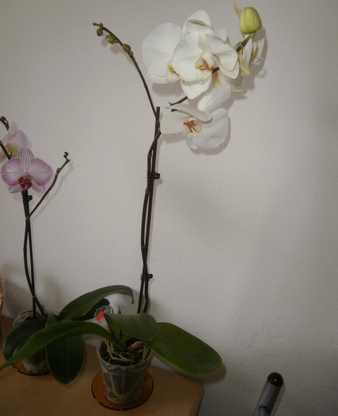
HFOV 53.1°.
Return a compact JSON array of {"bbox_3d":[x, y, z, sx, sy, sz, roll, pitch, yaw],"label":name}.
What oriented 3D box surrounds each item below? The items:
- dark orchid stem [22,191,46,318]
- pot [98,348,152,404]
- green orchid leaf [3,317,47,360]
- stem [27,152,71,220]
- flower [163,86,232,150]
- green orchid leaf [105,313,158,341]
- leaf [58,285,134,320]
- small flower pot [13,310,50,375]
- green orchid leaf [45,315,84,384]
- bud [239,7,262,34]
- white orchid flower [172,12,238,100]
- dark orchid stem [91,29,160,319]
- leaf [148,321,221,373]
[{"bbox_3d":[-0.307,0.108,0.769,0.044,0.290,0.035,10,17,18],"label":"dark orchid stem"},{"bbox_3d":[-0.094,0.333,0.724,0.120,0.120,0.120,4,20,-1],"label":"pot"},{"bbox_3d":[-0.304,0.272,0.725,0.115,0.075,0.070,-9,24,-33],"label":"green orchid leaf"},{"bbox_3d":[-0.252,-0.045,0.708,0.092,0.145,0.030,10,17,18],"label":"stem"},{"bbox_3d":[0.046,-0.157,0.588,0.112,0.102,0.060,9,24,16],"label":"flower"},{"bbox_3d":[-0.080,0.255,0.723,0.105,0.042,0.070,-1,17,-17],"label":"green orchid leaf"},{"bbox_3d":[-0.158,0.199,0.725,0.185,0.090,0.065,5,20,3],"label":"leaf"},{"bbox_3d":[-0.310,0.320,0.815,0.117,0.110,0.117,-2,17,-22],"label":"small flower pot"},{"bbox_3d":[-0.236,0.320,0.765,0.085,0.115,0.075,-7,20,-35],"label":"green orchid leaf"},{"bbox_3d":[0.101,-0.232,0.418,0.028,0.034,0.028,10,21,16],"label":"bud"},{"bbox_3d":[0.055,-0.236,0.526,0.100,0.117,0.055,4,22,1],"label":"white orchid flower"},{"bbox_3d":[-0.076,-0.021,0.607,0.110,0.560,0.060,10,21,16],"label":"dark orchid stem"},{"bbox_3d":[0.021,0.276,0.669,0.180,0.050,0.085,10,21,16],"label":"leaf"}]

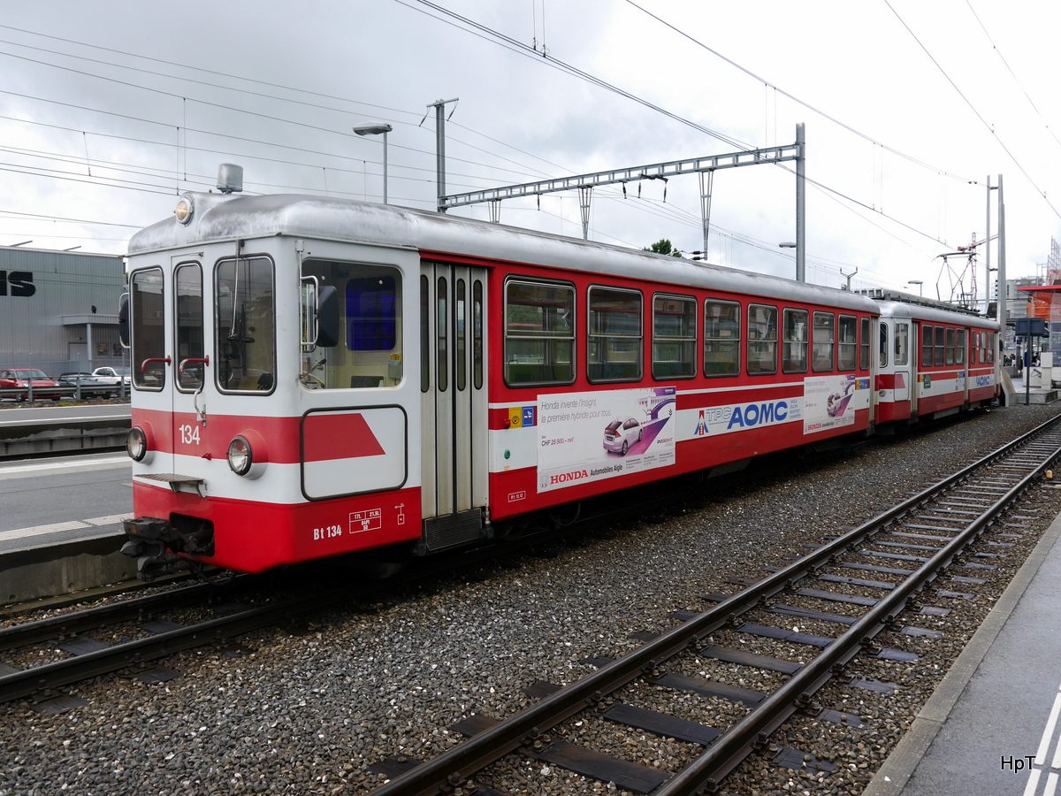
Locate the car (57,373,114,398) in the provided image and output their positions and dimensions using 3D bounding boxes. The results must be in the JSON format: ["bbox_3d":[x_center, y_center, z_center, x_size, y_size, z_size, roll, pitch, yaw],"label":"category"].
[{"bbox_3d":[-21.869,-0.626,41.500,4.050,1.270,1.740,1,3,37],"label":"car"}]

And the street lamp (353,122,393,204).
[{"bbox_3d":[-2.951,-2.132,16.144,0.900,5.822,0.300,1,3,30],"label":"street lamp"}]

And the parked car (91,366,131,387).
[{"bbox_3d":[-20.638,-0.833,43.836,4.050,1.460,1.720,1,3,37],"label":"parked car"}]

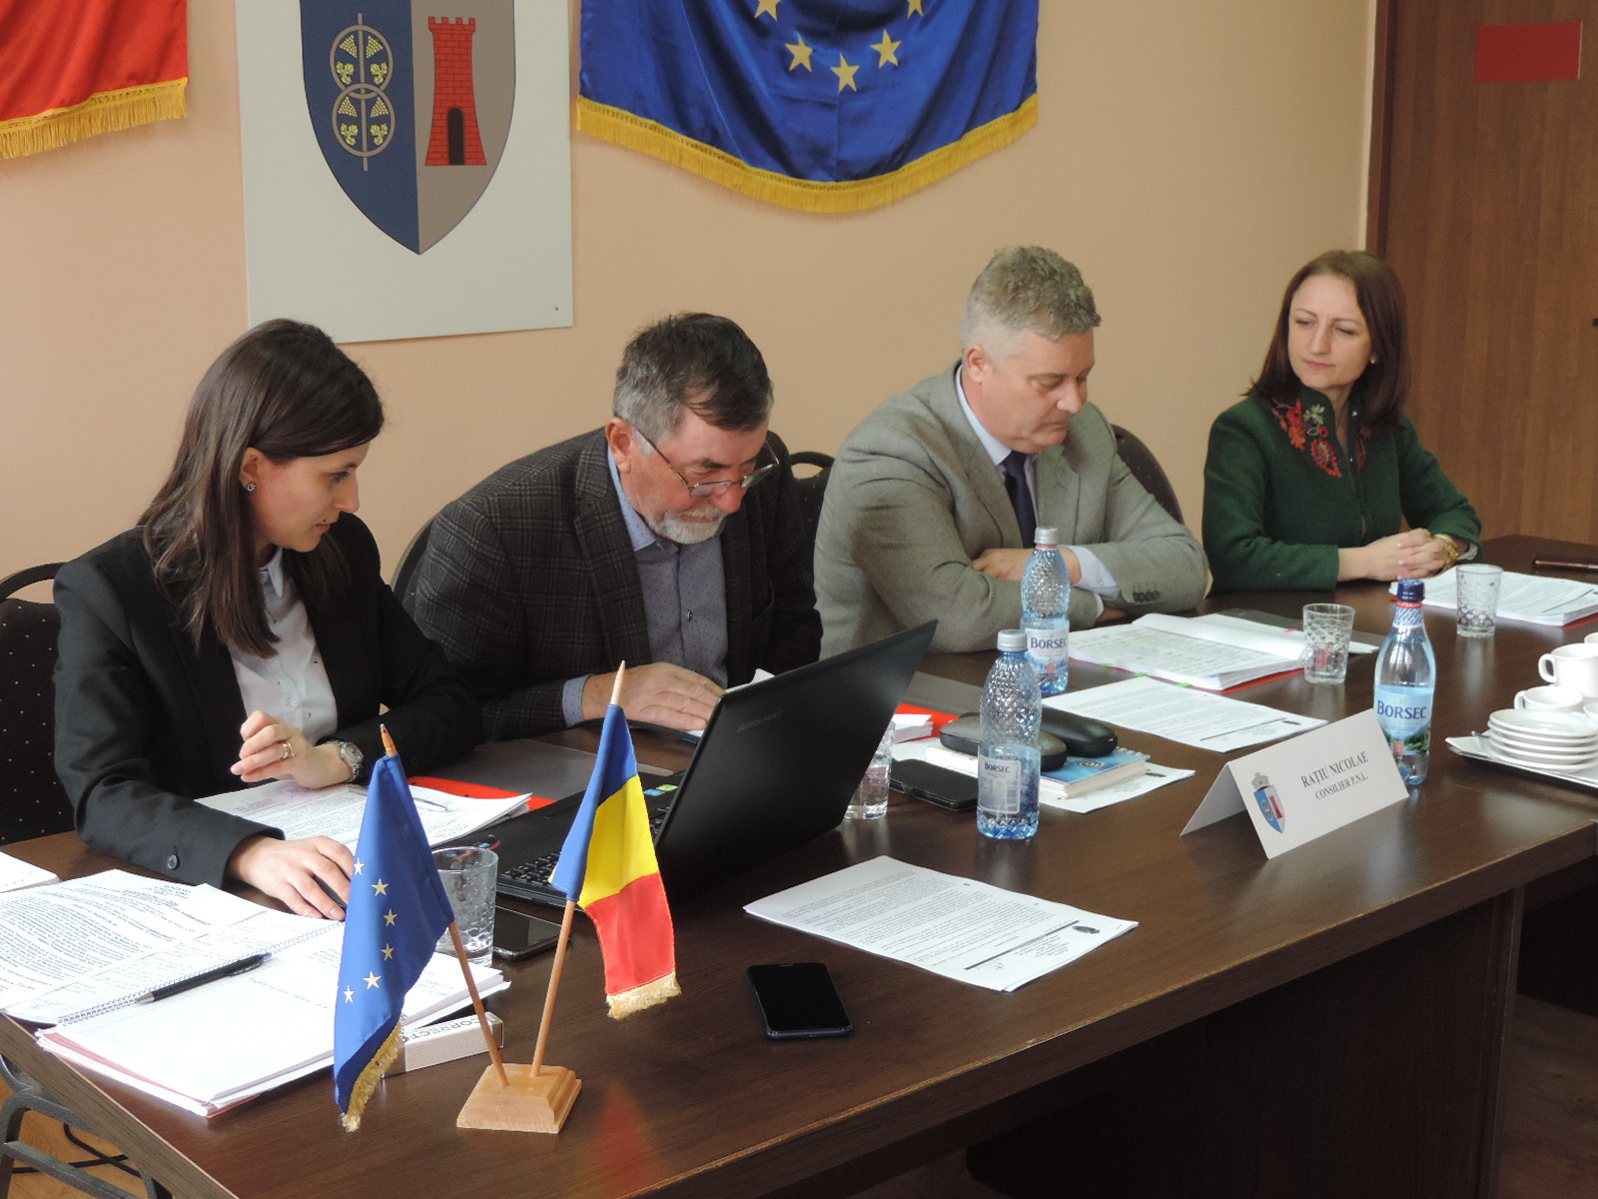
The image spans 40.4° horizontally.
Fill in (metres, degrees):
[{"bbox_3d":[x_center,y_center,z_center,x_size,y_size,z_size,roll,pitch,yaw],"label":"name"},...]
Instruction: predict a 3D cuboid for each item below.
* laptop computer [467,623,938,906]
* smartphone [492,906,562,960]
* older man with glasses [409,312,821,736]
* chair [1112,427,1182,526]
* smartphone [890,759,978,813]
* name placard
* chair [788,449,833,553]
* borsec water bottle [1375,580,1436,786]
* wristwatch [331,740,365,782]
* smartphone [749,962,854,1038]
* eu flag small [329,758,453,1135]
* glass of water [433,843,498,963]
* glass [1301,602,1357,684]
[{"bbox_3d":[-0.117,0.145,2.145,0.375,0.240,0.355,8,14,35],"label":"laptop computer"},{"bbox_3d":[-0.284,0.302,1.991,0.149,0.008,0.075,9,15,36],"label":"smartphone"},{"bbox_3d":[-0.264,0.245,2.829,0.560,1.240,0.660,-10,16,-40],"label":"older man with glasses"},{"bbox_3d":[0.721,0.176,3.902,0.450,0.930,0.580,-10,16,-40],"label":"chair"},{"bbox_3d":[0.152,0.207,2.429,0.077,0.011,0.156,-10,16,-39],"label":"smartphone"},{"bbox_3d":[0.539,0.189,2.330,0.106,0.092,0.296,11,17,42],"label":"name placard"},{"bbox_3d":[0.169,0.260,3.490,0.480,0.940,0.580,-10,16,-40],"label":"chair"},{"bbox_3d":[0.688,0.092,2.456,0.067,0.229,0.067,4,13,16],"label":"borsec water bottle"},{"bbox_3d":[-0.499,0.178,2.355,0.050,0.056,0.034,-39,-6,25],"label":"wristwatch"},{"bbox_3d":[0.000,0.334,1.802,0.069,0.009,0.147,-2,12,-8],"label":"smartphone"},{"bbox_3d":[-0.281,0.234,1.506,0.095,0.258,0.048,-11,16,-42],"label":"eu flag small"},{"bbox_3d":[-0.297,0.271,1.897,0.068,0.092,0.068,0,12,0],"label":"glass of water"},{"bbox_3d":[0.709,0.061,2.901,0.069,0.092,0.069,0,12,0],"label":"glass"}]

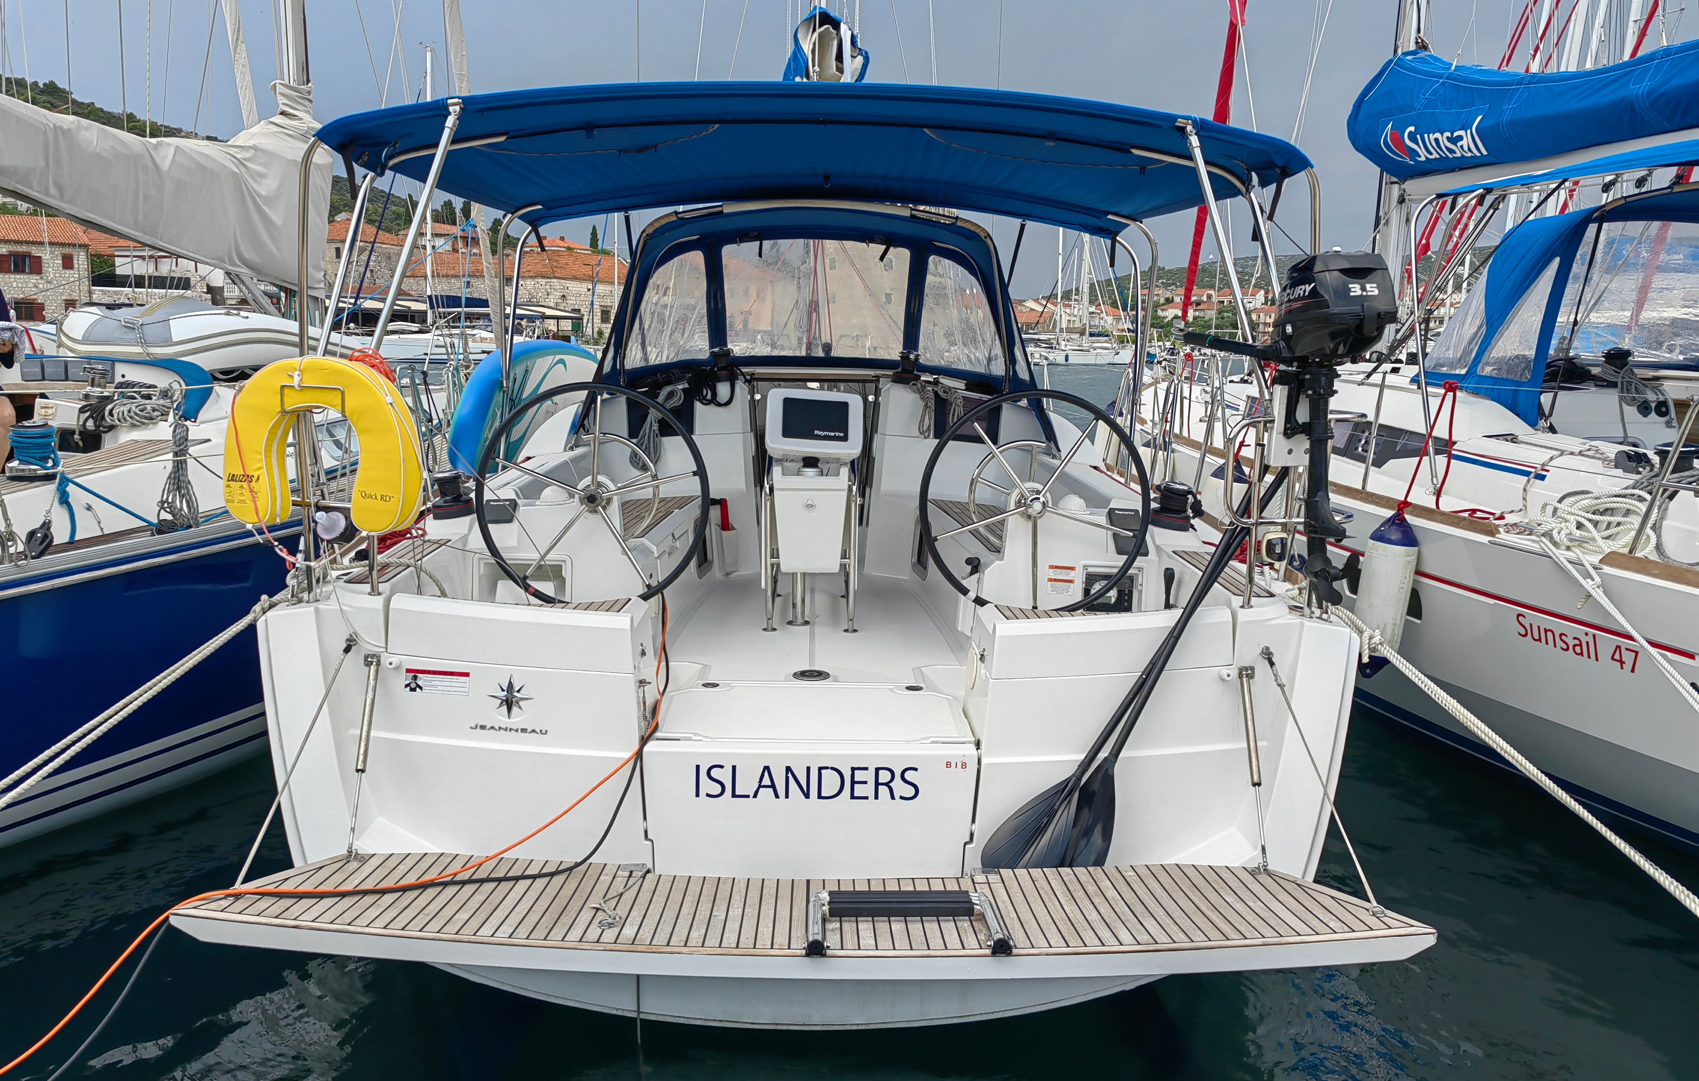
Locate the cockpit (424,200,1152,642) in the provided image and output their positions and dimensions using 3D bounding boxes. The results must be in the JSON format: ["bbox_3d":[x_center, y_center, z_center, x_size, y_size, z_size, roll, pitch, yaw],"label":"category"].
[{"bbox_3d":[-0.196,-0.532,5.426,2.500,1.750,2.650,1,8,-2],"label":"cockpit"}]

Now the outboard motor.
[{"bbox_3d":[1.268,-0.330,3.847,0.330,1.000,0.700,-3,9,-24],"label":"outboard motor"}]

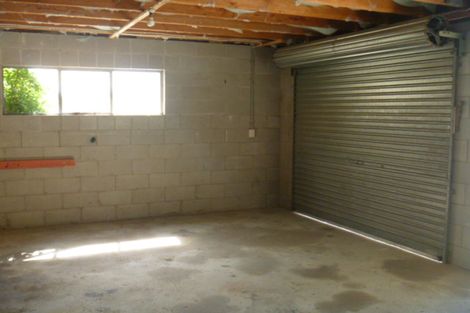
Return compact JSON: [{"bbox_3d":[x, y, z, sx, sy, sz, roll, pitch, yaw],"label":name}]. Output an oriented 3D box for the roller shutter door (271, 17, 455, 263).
[{"bbox_3d":[1.262,-0.221,5.282,0.370,2.290,2.570,-3,7,-28],"label":"roller shutter door"}]

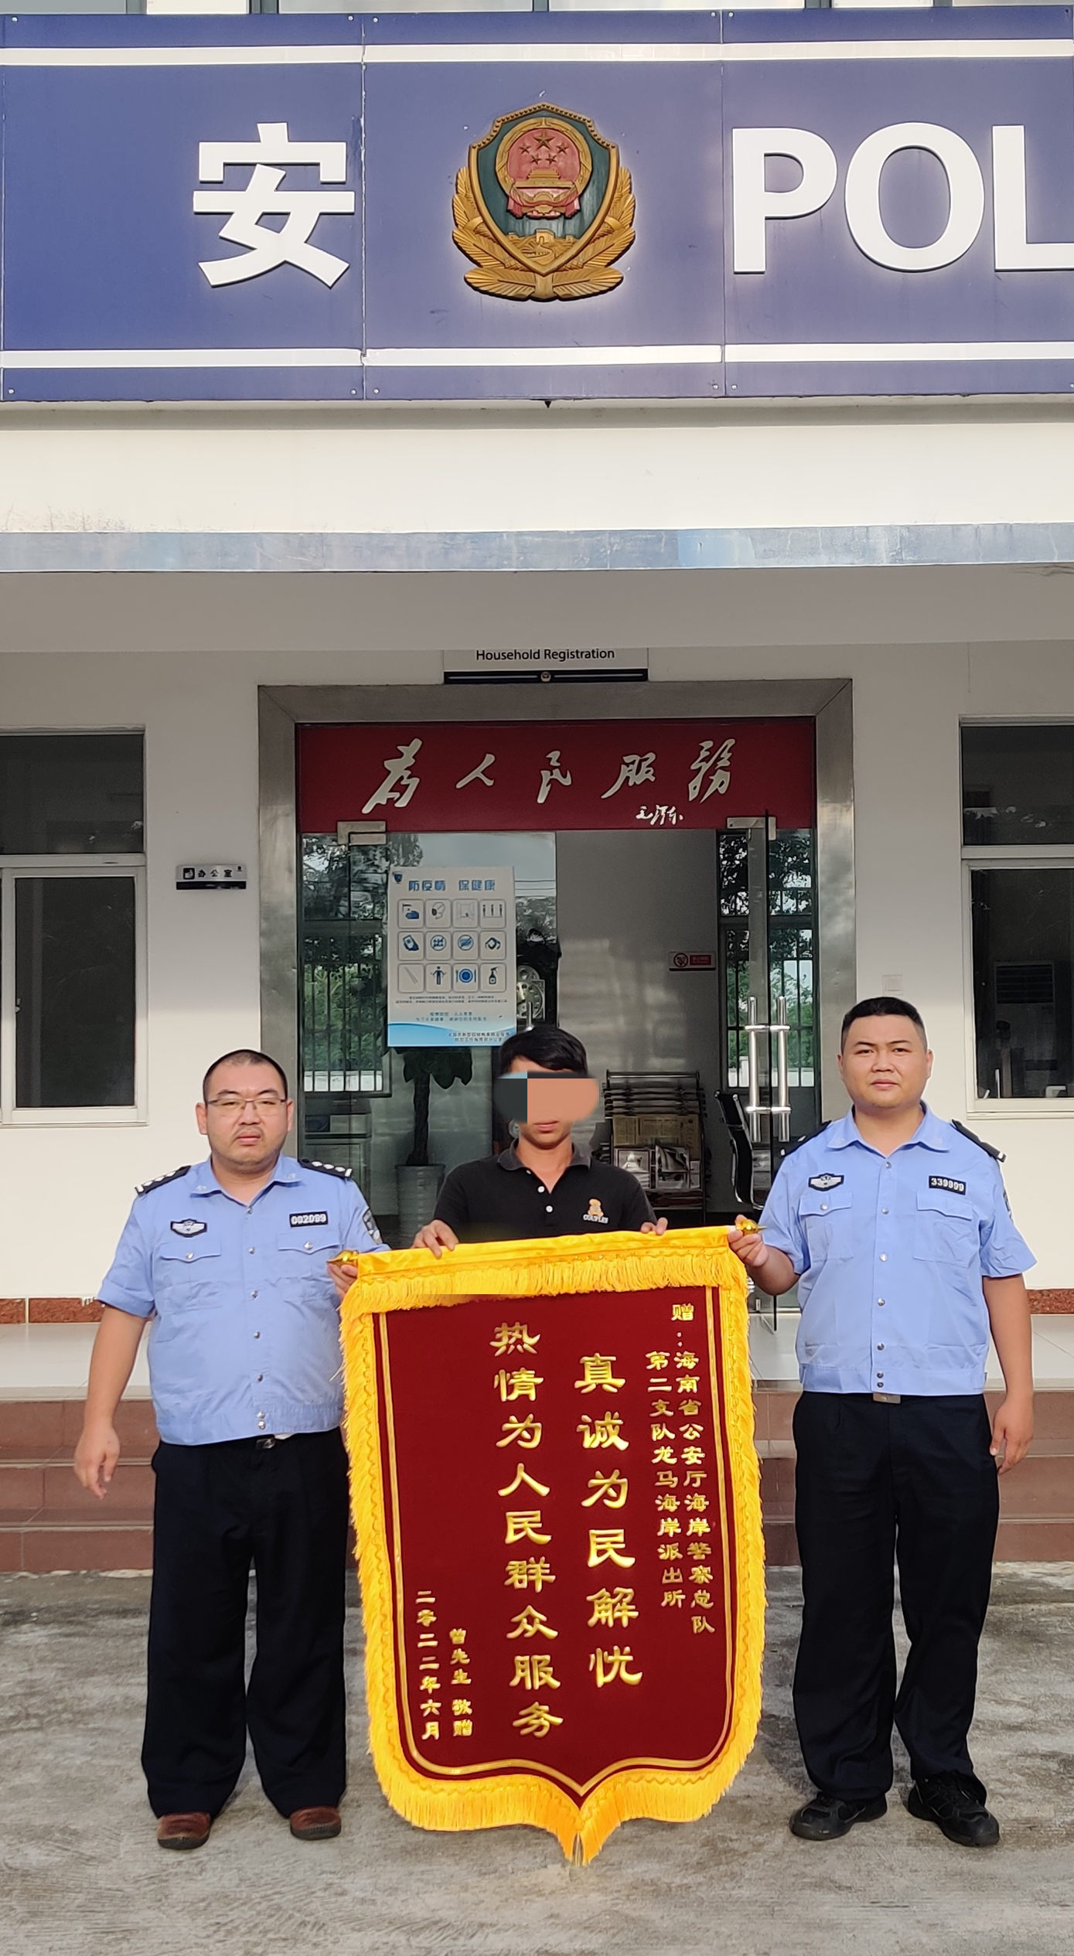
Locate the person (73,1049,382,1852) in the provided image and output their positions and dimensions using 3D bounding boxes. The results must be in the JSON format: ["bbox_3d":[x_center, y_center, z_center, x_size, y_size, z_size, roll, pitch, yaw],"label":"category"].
[{"bbox_3d":[-0.648,0.959,4.259,0.620,1.620,0.400,-1,-3,0],"label":"person"}]

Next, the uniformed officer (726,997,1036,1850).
[{"bbox_3d":[0.719,0.900,4.263,0.630,1.720,0.420,-1,-3,0],"label":"uniformed officer"}]

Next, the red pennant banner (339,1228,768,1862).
[{"bbox_3d":[0.035,1.124,4.051,0.840,1.250,0.090,-2,-3,0],"label":"red pennant banner"}]

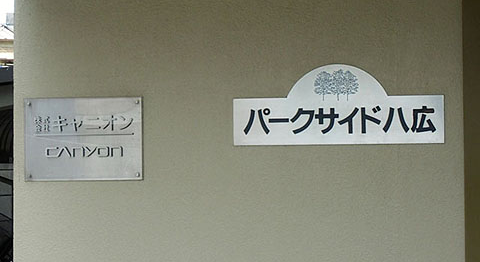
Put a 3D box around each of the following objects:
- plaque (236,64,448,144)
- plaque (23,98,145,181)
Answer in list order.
[{"bbox_3d":[0.295,-0.080,4.119,0.630,0.242,0.010,-1,-3,7],"label":"plaque"},{"bbox_3d":[-0.478,0.026,4.209,0.369,0.253,0.012,-1,-3,7],"label":"plaque"}]

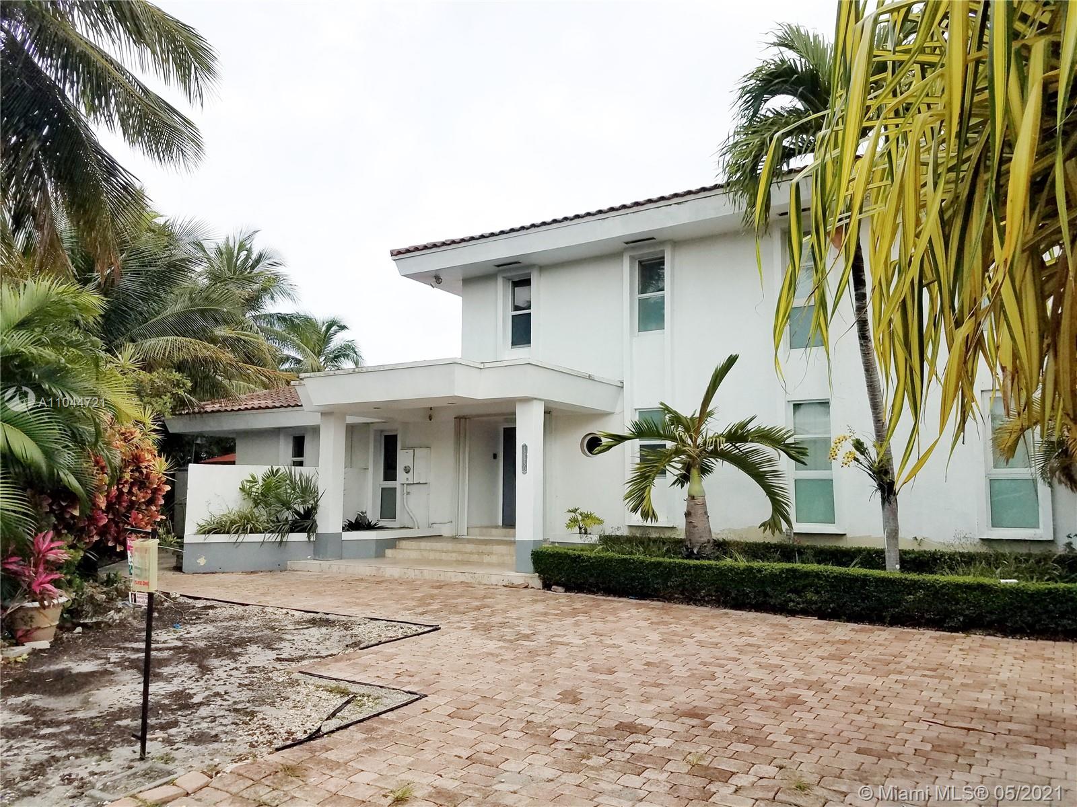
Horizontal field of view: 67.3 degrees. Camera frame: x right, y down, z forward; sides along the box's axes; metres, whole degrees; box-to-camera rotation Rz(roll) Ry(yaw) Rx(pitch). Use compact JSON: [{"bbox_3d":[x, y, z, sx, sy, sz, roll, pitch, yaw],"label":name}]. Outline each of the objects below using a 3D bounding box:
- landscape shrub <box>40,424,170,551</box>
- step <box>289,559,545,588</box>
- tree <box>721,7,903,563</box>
[{"bbox_3d":[-6.701,1.492,12.514,1.850,2.350,1.750,4,-7,-28],"label":"landscape shrub"},{"bbox_3d":[-1.902,2.826,13.700,4.968,0.170,1.250,-2,-6,26],"label":"step"},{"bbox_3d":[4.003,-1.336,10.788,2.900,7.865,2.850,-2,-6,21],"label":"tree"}]

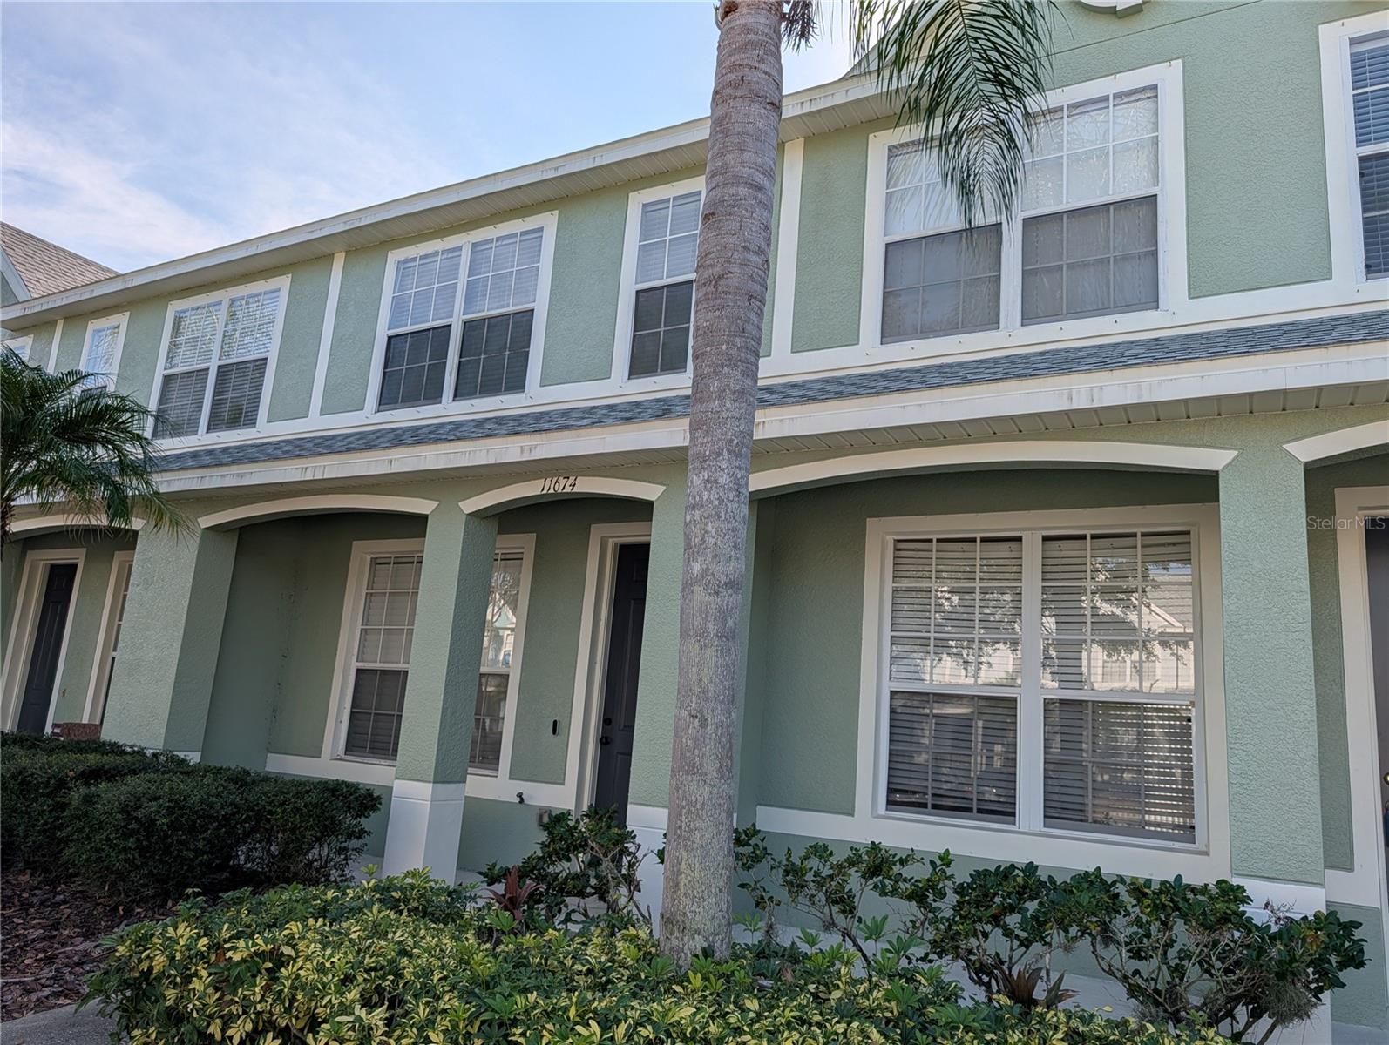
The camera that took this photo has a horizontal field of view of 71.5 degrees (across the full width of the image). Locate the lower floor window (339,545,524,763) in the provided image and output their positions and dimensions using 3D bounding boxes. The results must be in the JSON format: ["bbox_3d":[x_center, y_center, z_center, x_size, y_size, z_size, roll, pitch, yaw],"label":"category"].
[{"bbox_3d":[-2.241,1.142,8.168,1.840,1.799,0.110,-3,-15,29],"label":"lower floor window"}]

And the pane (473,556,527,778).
[{"bbox_3d":[-1.839,1.136,8.028,0.860,1.729,0.060,-3,-15,29],"label":"pane"}]

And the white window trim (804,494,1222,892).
[{"bbox_3d":[1.969,0.955,5.810,2.187,2.088,0.100,-3,-15,29],"label":"white window trim"}]

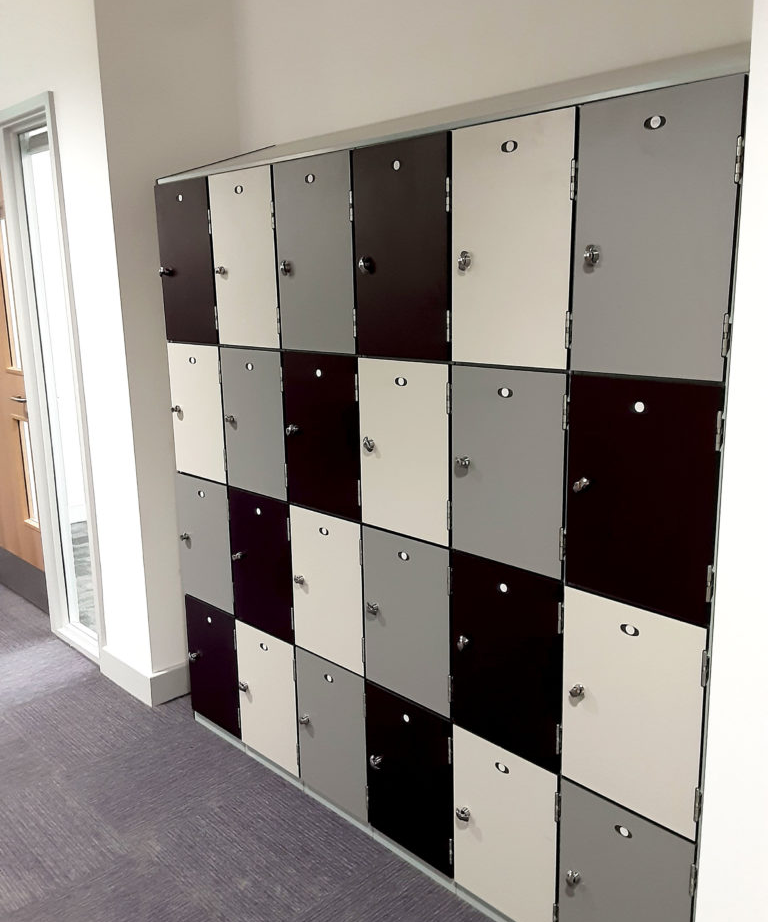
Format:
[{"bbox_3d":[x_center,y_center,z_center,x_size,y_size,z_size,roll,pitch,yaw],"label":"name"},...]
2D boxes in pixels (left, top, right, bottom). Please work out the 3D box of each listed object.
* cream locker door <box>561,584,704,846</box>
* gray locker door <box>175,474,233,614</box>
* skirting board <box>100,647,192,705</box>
[{"bbox_3d":[0.474,0.475,1.596,0.020,0.420,0.293,-13,17,-42],"label":"cream locker door"},{"bbox_3d":[-0.565,0.261,2.670,0.025,0.421,0.292,-13,17,-42],"label":"gray locker door"},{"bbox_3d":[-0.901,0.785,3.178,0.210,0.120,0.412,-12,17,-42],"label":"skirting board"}]

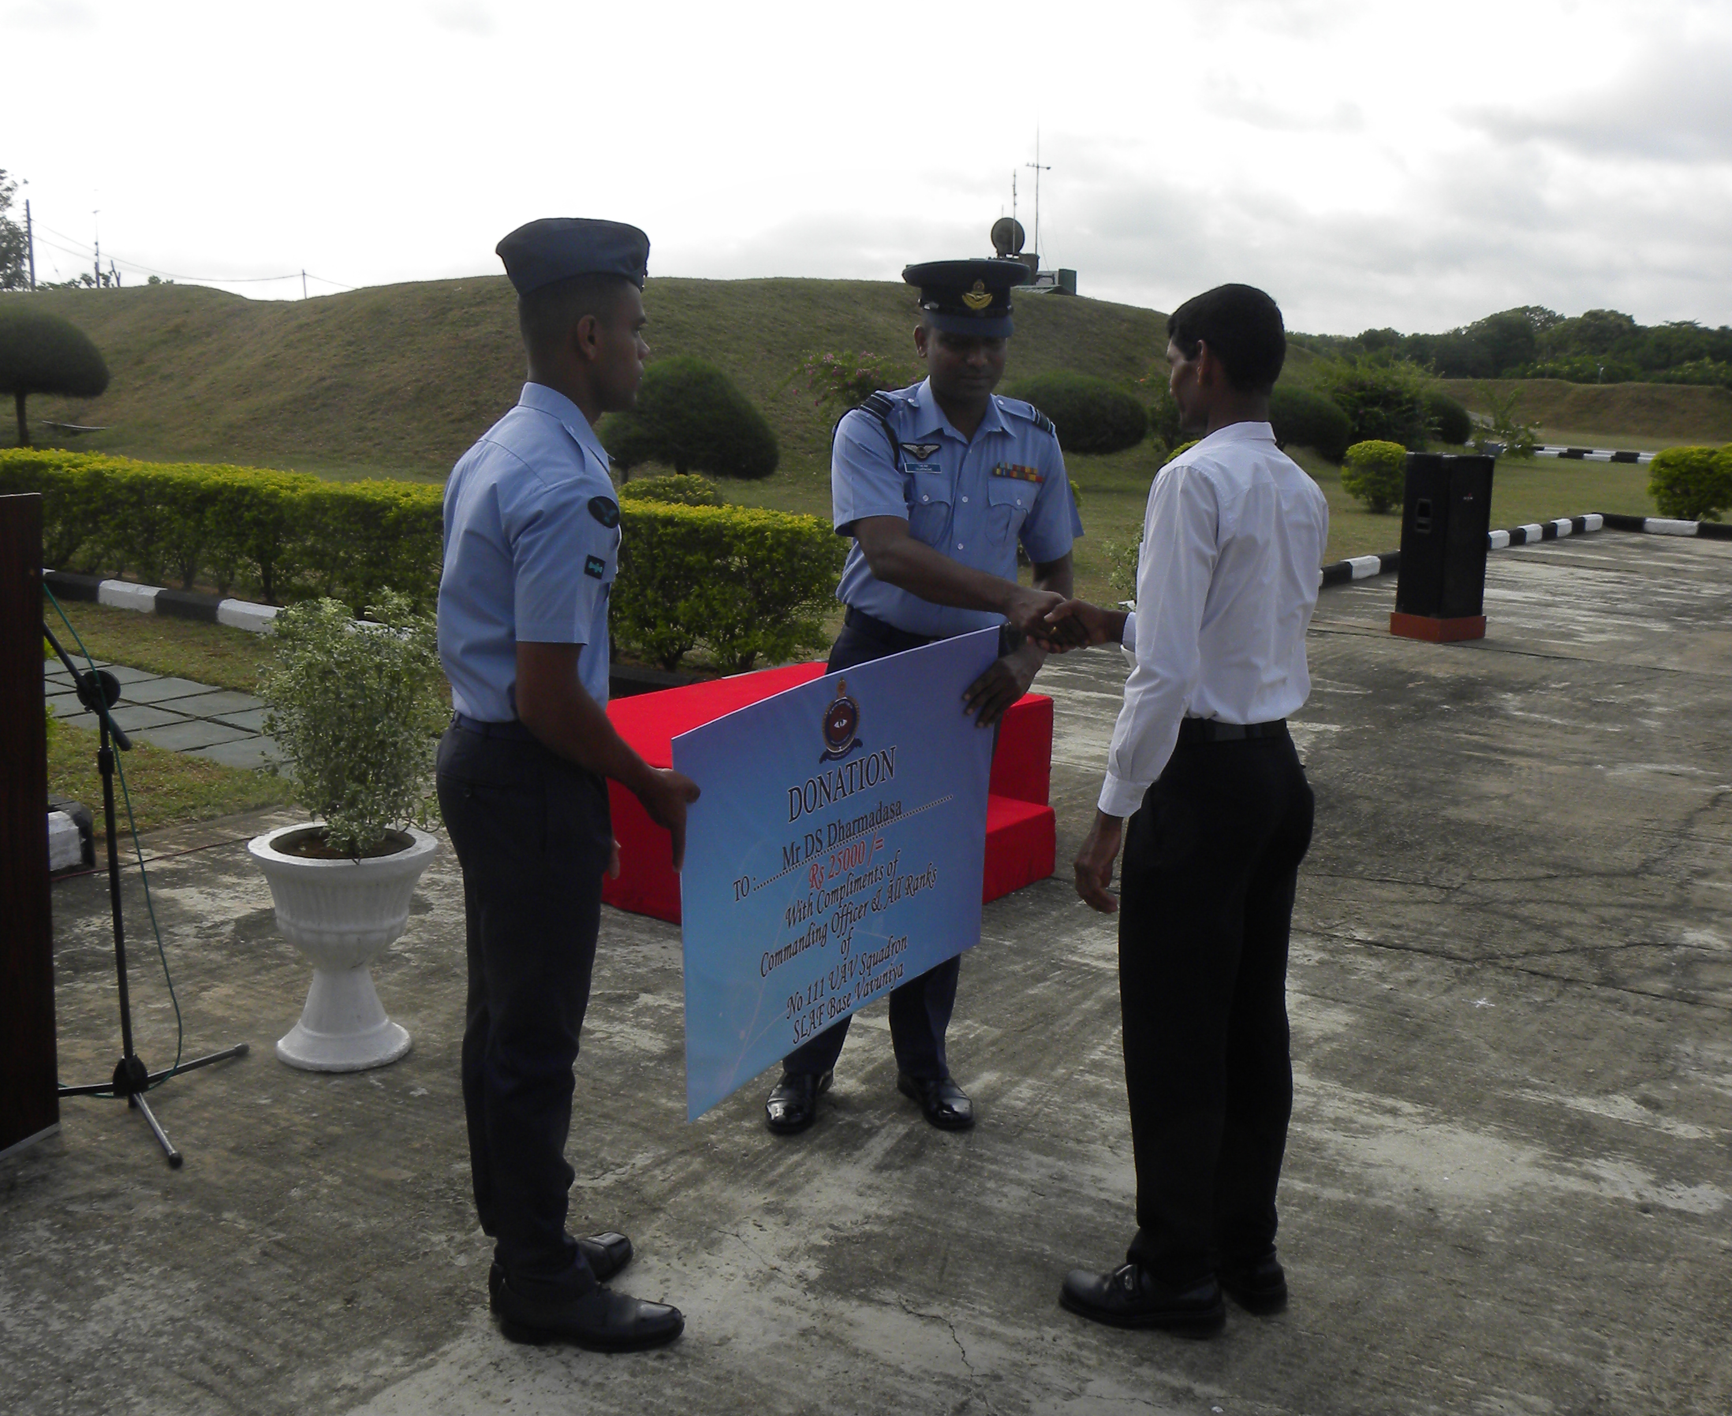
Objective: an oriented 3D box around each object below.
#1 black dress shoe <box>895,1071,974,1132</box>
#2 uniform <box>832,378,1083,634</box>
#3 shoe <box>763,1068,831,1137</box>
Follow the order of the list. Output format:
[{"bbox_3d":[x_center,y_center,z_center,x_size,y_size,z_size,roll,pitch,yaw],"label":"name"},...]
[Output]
[{"bbox_3d":[0.145,0.810,3.727,0.105,0.105,0.285,-3,12,-23],"label":"black dress shoe"},{"bbox_3d":[0.181,-0.408,3.514,0.490,0.530,0.300,-1,11,-14],"label":"uniform"},{"bbox_3d":[-0.118,0.800,3.687,0.100,0.105,0.290,4,12,17],"label":"shoe"}]

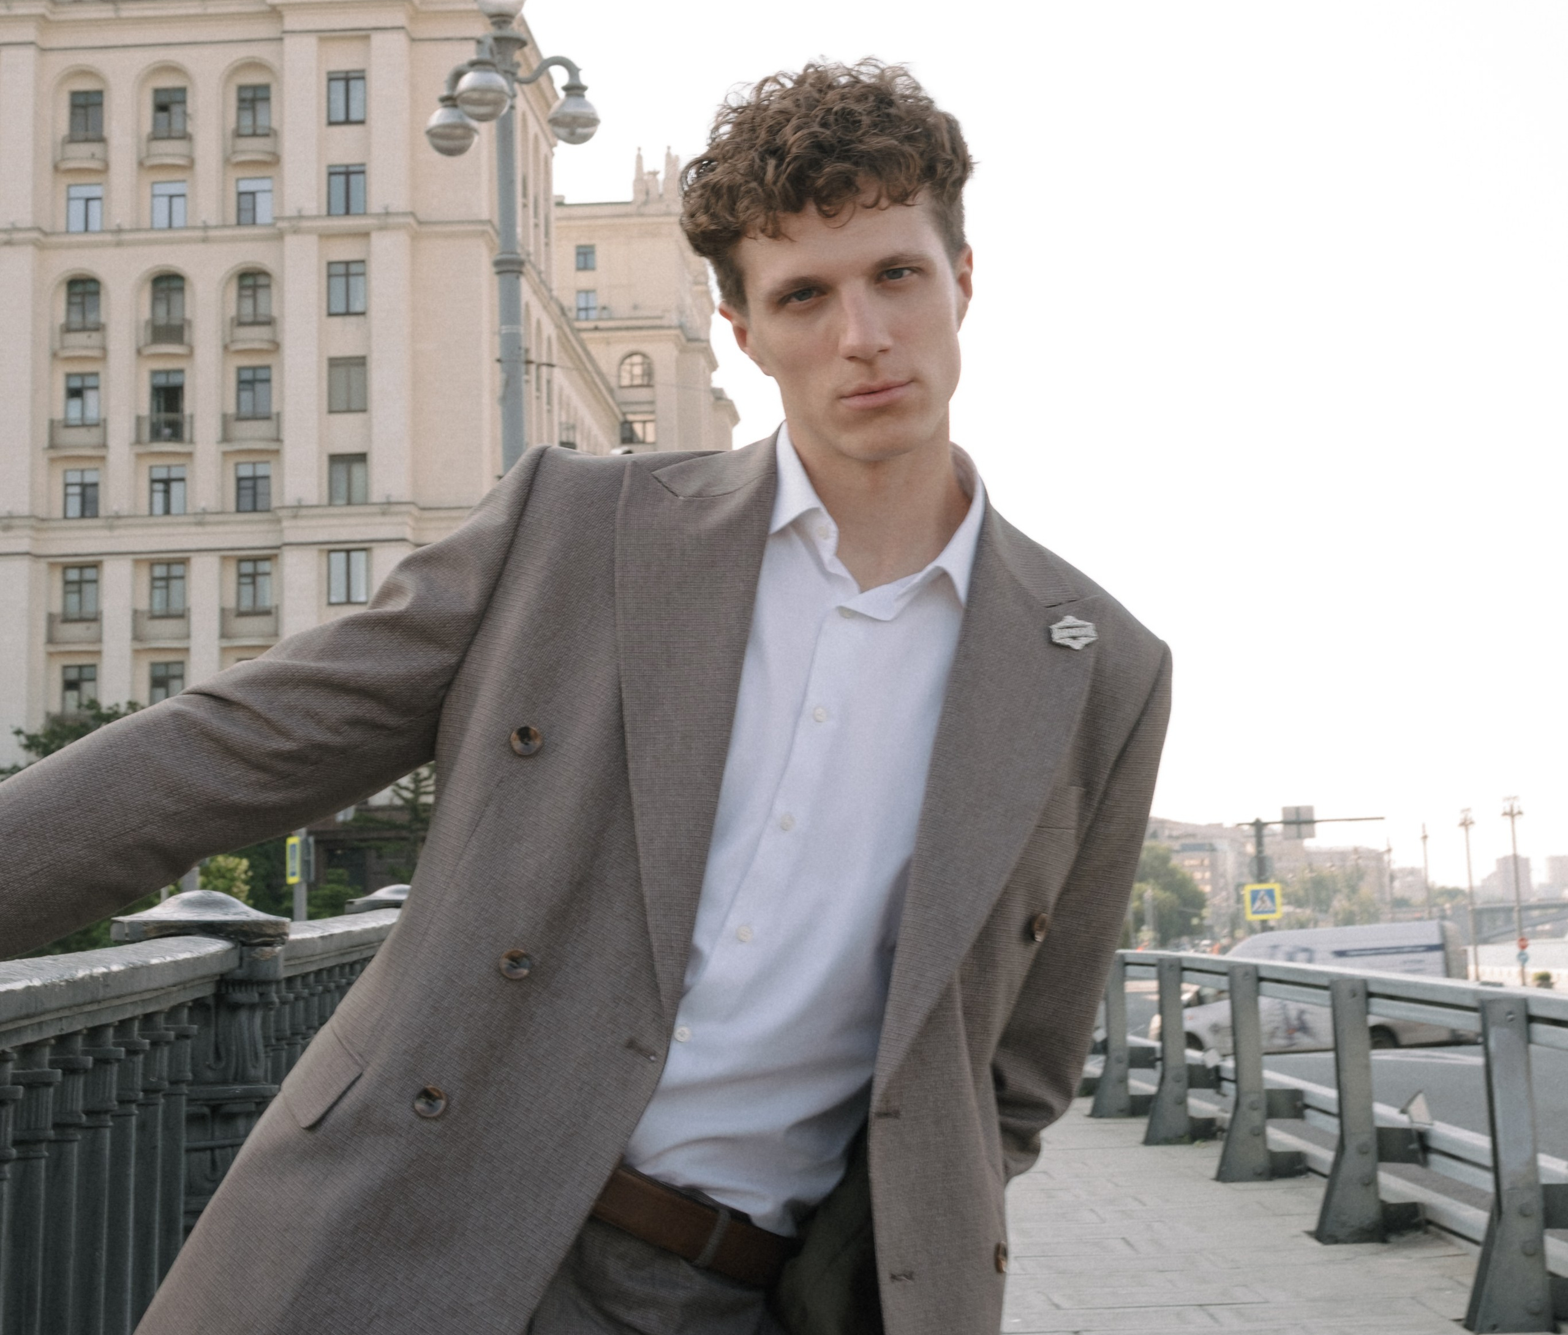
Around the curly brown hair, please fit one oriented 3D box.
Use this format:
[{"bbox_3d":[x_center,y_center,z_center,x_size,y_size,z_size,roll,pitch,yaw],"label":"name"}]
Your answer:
[{"bbox_3d":[0.025,-0.307,1.570,0.195,0.175,0.220,-13,-5,-1],"label":"curly brown hair"}]

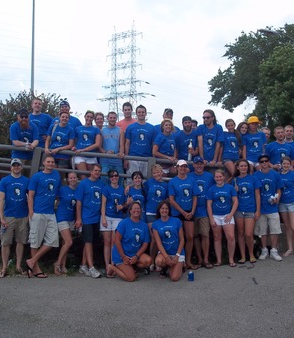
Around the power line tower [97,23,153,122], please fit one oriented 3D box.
[{"bbox_3d":[-6.568,-23.868,150.000,18.000,46.000,8.000,0,-1,40],"label":"power line tower"}]

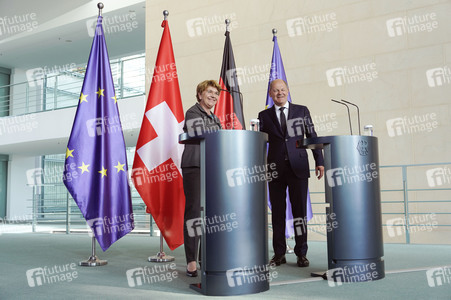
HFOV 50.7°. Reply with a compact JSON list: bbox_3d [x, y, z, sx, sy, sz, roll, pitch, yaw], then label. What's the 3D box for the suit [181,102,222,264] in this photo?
[{"bbox_3d":[-0.183,0.271,3.993,0.460,1.347,0.350,3,-7,-38],"label":"suit"}]

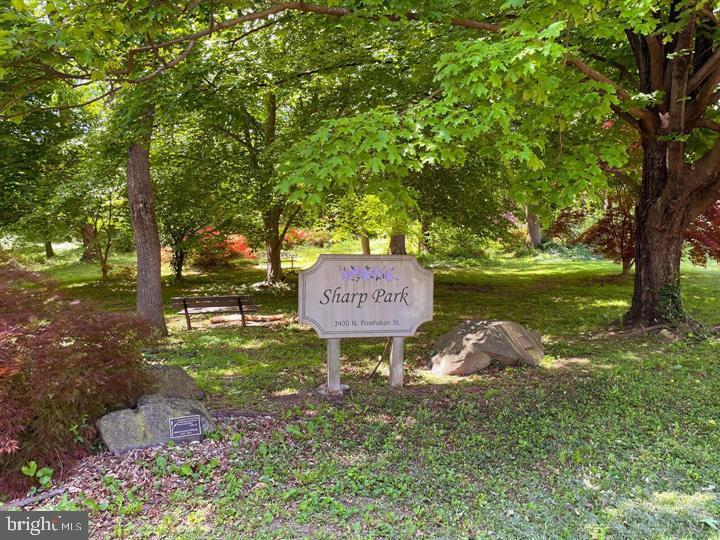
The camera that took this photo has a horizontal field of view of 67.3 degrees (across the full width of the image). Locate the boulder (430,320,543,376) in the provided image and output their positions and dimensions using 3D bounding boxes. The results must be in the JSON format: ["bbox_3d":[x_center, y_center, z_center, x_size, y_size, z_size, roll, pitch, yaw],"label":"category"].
[{"bbox_3d":[1.750,1.030,7.600,1.360,0.620,0.900,0,0,-20],"label":"boulder"}]

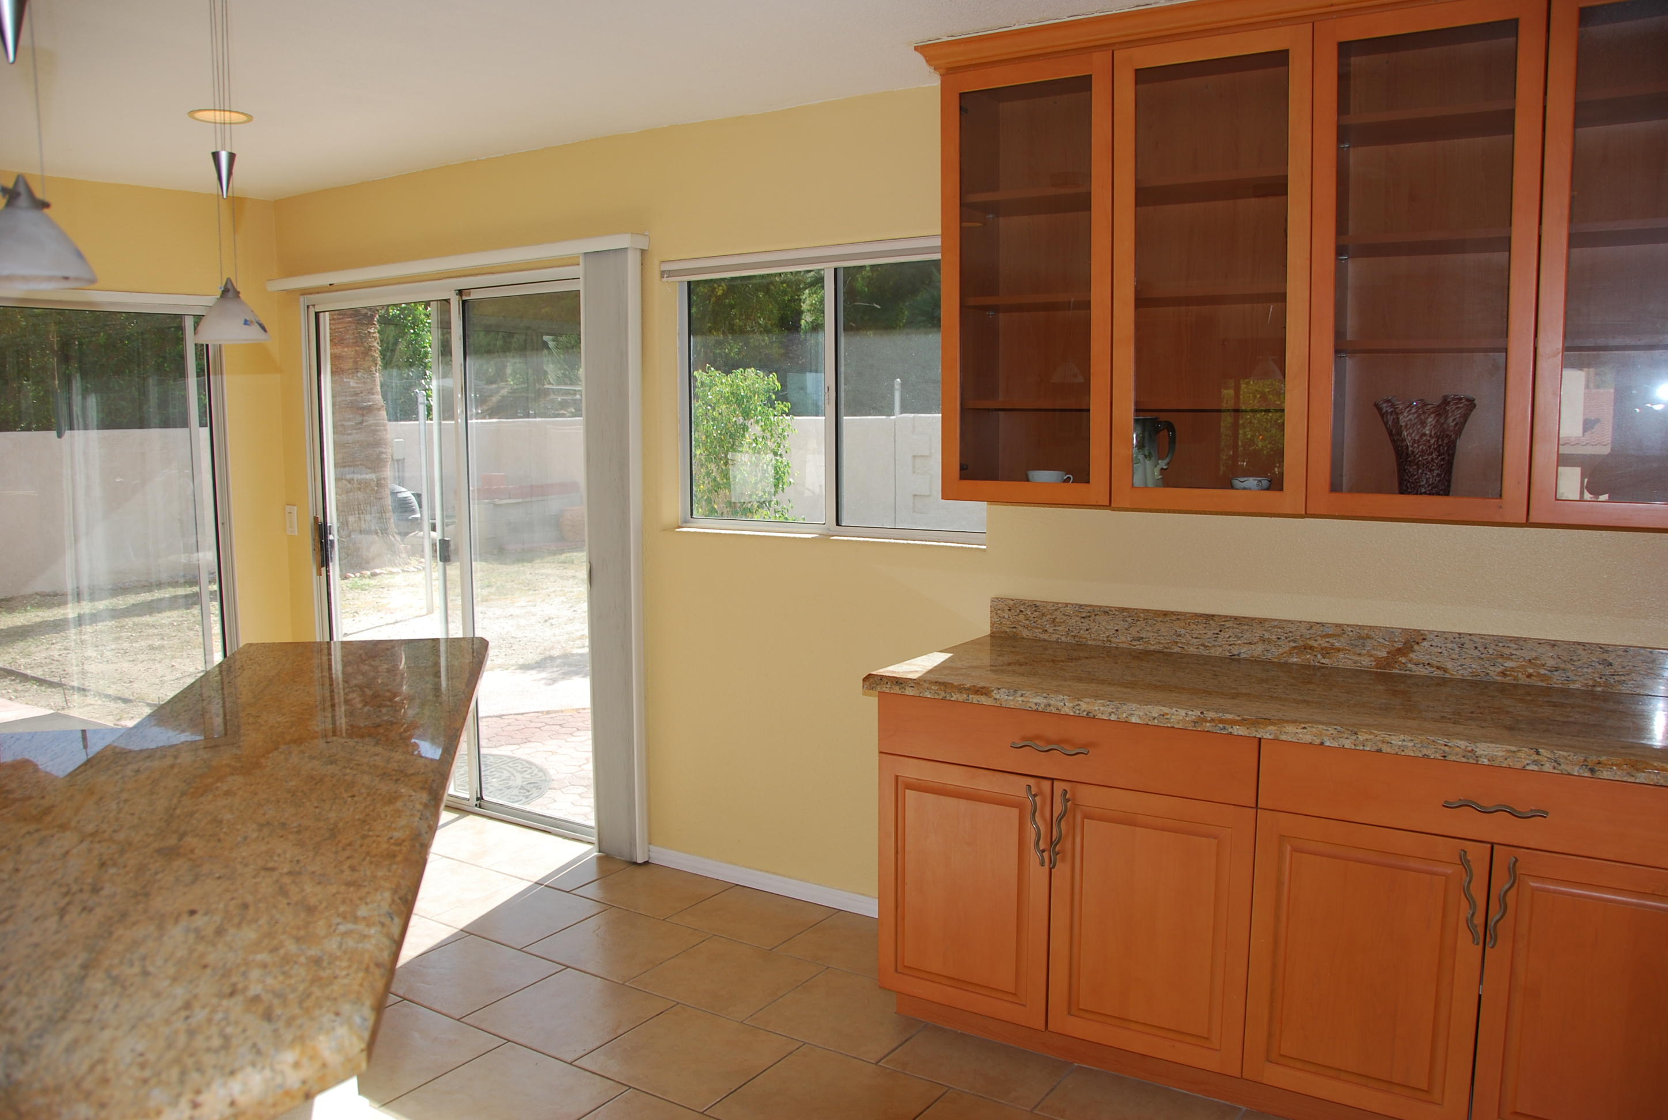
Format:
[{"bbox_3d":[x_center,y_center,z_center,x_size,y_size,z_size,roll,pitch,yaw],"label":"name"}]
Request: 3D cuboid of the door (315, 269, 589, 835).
[{"bbox_3d":[-1.446,-0.023,4.835,1.699,2.023,0.120,4,6,33],"label":"door"}]

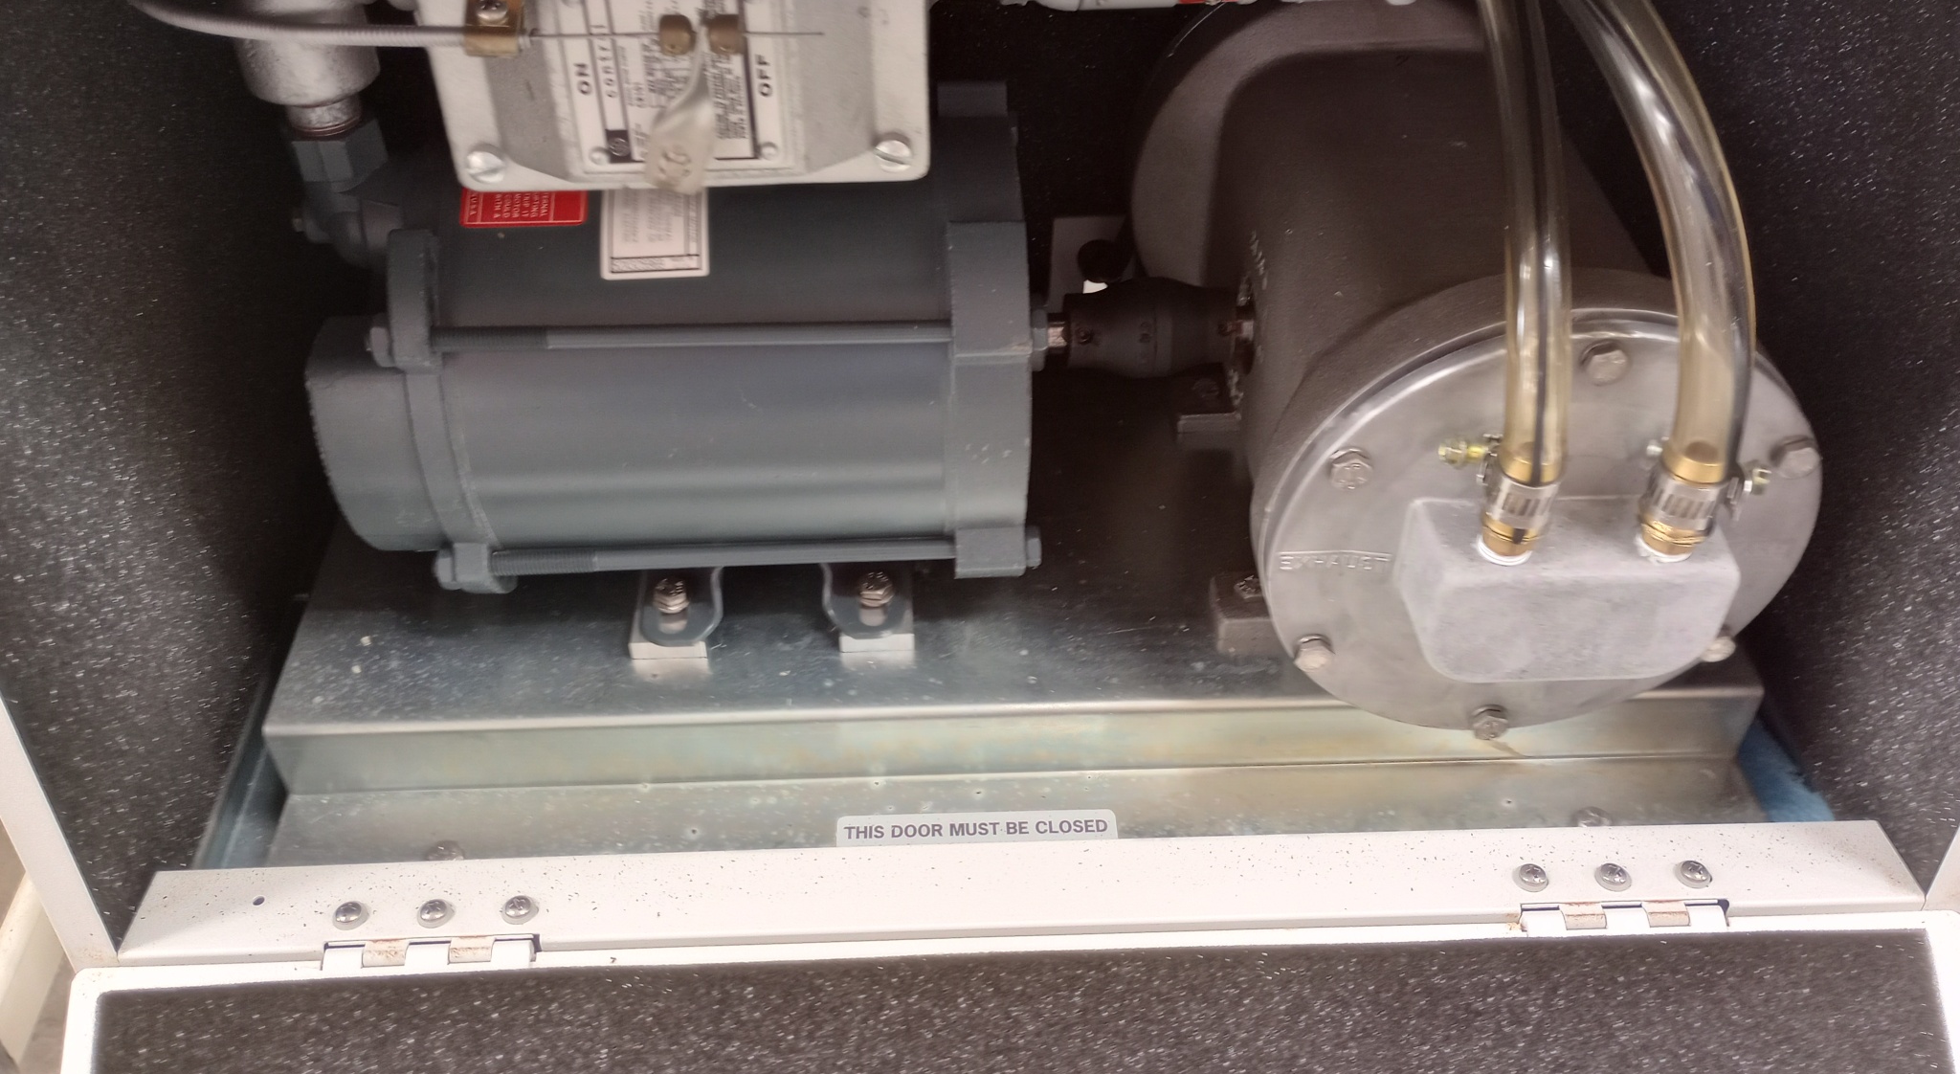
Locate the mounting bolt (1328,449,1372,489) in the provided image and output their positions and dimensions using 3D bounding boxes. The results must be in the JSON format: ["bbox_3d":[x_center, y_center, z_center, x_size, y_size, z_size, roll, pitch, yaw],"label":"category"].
[{"bbox_3d":[0.103,-0.019,0.440,0.012,0.012,0.005,-1,43,-1],"label":"mounting bolt"}]

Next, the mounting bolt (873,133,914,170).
[{"bbox_3d":[-0.024,-0.105,0.434,0.011,0.011,0.004,-1,43,-1],"label":"mounting bolt"}]

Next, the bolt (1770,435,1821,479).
[{"bbox_3d":[0.228,-0.022,0.443,0.012,0.012,0.005,-1,43,-1],"label":"bolt"}]

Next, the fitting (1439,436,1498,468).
[{"bbox_3d":[0.134,-0.023,0.433,0.017,0.009,0.009,-1,43,-1],"label":"fitting"}]

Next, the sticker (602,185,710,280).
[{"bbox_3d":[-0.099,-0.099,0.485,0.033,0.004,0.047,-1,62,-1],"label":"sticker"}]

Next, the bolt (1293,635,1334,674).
[{"bbox_3d":[0.103,0.036,0.491,0.012,0.012,0.005,-1,43,-1],"label":"bolt"}]

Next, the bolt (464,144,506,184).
[{"bbox_3d":[-0.135,-0.101,0.433,0.011,0.011,0.004,-1,43,-1],"label":"bolt"}]

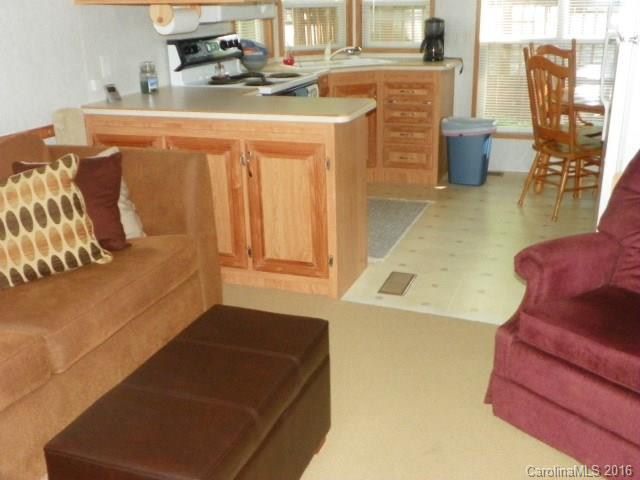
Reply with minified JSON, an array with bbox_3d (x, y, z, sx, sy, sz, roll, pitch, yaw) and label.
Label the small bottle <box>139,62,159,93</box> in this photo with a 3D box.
[{"bbox_3d":[-1.031,-0.976,4.351,0.106,0.176,0.106,-7,19,-13],"label":"small bottle"}]

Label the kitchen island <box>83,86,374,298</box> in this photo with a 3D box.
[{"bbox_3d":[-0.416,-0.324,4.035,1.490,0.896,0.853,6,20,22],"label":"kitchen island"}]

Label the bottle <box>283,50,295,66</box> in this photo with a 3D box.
[{"bbox_3d":[-0.260,-1.490,5.879,0.083,0.132,0.073,-4,19,-7],"label":"bottle"}]

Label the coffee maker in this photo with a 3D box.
[{"bbox_3d":[0.891,-1.593,5.739,0.191,0.338,0.157,-18,24,-40],"label":"coffee maker"}]

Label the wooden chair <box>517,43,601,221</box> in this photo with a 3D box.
[{"bbox_3d":[1.636,-0.706,4.705,0.519,1.058,0.441,-8,20,-18],"label":"wooden chair"}]

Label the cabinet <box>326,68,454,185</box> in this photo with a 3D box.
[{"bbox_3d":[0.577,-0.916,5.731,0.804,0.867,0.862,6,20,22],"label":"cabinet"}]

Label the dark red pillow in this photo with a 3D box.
[{"bbox_3d":[-1.061,-0.150,3.081,0.441,0.421,0.147,-4,-17,-17],"label":"dark red pillow"}]

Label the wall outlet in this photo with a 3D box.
[{"bbox_3d":[-1.202,-0.966,4.038,0.010,0.115,0.071,6,20,22],"label":"wall outlet"}]

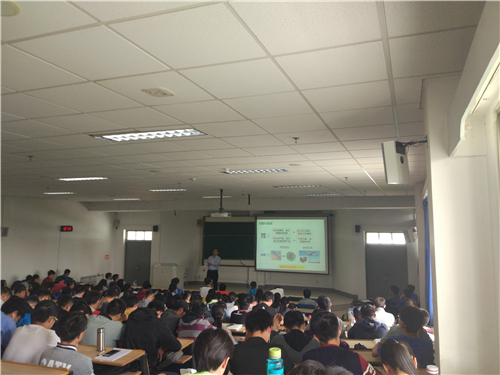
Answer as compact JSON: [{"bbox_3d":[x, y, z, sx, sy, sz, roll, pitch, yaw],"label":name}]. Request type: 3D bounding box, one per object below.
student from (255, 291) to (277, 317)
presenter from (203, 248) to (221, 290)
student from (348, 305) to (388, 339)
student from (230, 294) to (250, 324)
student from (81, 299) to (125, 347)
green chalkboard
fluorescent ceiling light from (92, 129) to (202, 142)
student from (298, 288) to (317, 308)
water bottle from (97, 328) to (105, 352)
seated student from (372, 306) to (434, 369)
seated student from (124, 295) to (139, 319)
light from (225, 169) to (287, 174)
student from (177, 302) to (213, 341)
[{"bbox_3d":[0.264,2.436,6.945,0.500,1.250,0.720,-1,-5,21],"label":"student"},{"bbox_3d":[-1.249,2.883,13.324,0.560,1.710,0.420,-2,-5,21],"label":"presenter"},{"bbox_3d":[1.554,2.174,5.284,0.500,1.250,0.720,-1,-5,21],"label":"student"},{"bbox_3d":[-0.147,2.297,6.417,0.500,1.200,0.720,-1,-5,21],"label":"student"},{"bbox_3d":[-1.502,1.754,4.192,0.500,1.180,0.720,-2,-5,26],"label":"student"},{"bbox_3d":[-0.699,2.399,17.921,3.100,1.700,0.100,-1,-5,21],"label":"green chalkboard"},{"bbox_3d":[-1.044,-0.543,4.220,1.200,0.080,0.300,-2,-5,21],"label":"fluorescent ceiling light"},{"bbox_3d":[1.371,3.071,9.634,0.500,1.260,0.720,-1,-5,21],"label":"student"},{"bbox_3d":[-1.291,1.322,3.500,0.067,0.200,0.067,-1,-5,21],"label":"water bottle"},{"bbox_3d":[1.429,1.724,3.651,0.500,1.280,0.720,-1,-5,13],"label":"seated student"},{"bbox_3d":[-1.532,1.964,5.150,0.500,1.180,0.720,-1,-5,16],"label":"seated student"},{"bbox_3d":[0.092,-0.282,7.050,1.200,0.080,0.300,-2,-5,21],"label":"light"},{"bbox_3d":[-0.638,1.969,4.807,0.500,1.180,0.720,-1,-5,21],"label":"student"}]

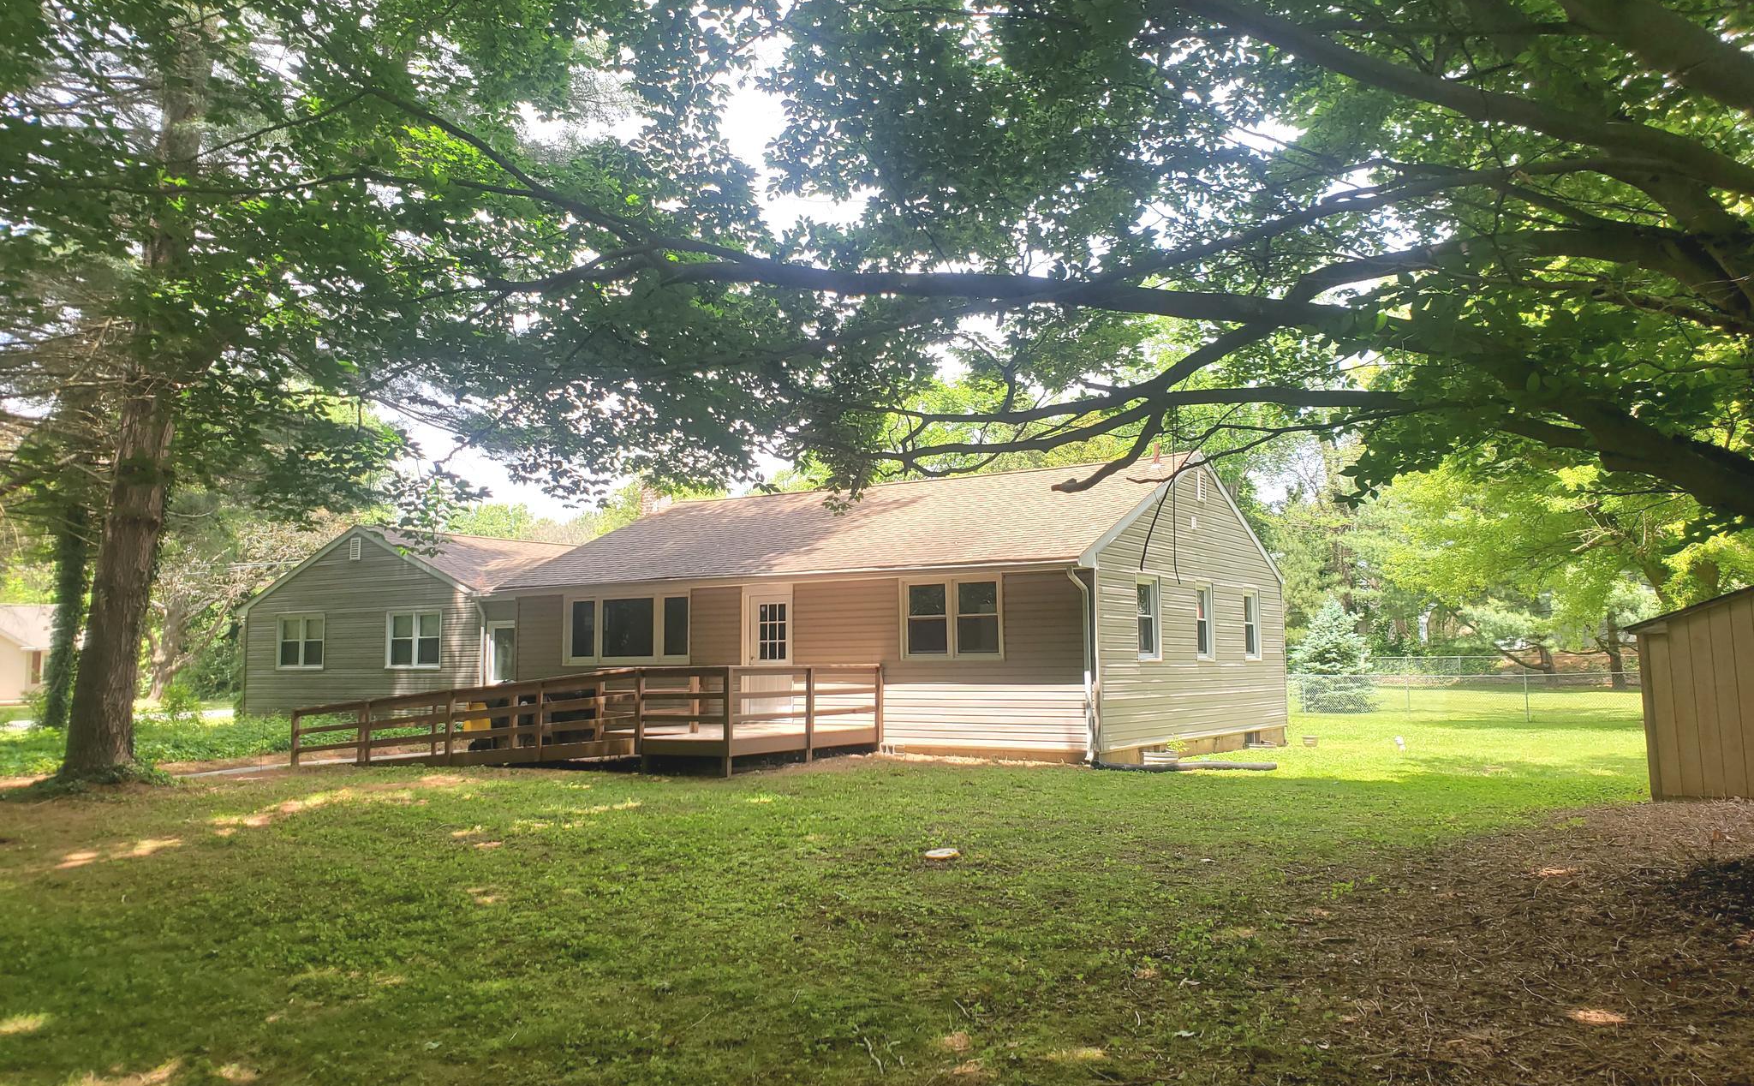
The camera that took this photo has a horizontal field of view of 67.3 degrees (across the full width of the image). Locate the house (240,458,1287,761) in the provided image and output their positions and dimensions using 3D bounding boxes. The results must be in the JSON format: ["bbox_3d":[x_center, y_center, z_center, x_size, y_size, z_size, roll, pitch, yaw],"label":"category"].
[{"bbox_3d":[-3.951,1.580,27.782,22.450,5.080,9.800,-4,-6,33],"label":"house"}]

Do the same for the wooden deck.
[{"bbox_3d":[-4.759,2.755,20.764,9.300,1.580,3.650,-4,-6,33],"label":"wooden deck"}]

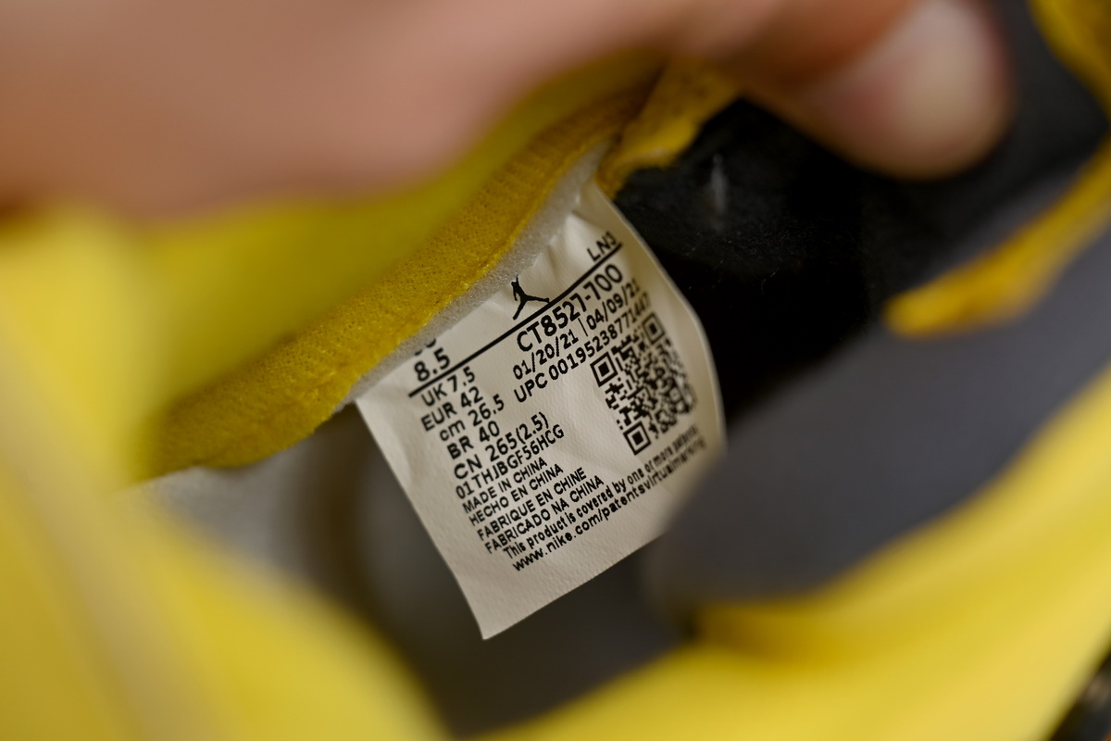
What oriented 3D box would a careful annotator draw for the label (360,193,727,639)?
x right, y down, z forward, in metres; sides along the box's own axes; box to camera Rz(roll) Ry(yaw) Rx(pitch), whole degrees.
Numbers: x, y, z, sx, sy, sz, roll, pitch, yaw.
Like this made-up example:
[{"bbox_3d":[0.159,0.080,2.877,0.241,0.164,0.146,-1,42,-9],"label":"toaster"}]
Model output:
[{"bbox_3d":[-0.001,0.004,0.385,0.032,0.037,0.006,62,24,13],"label":"label"}]

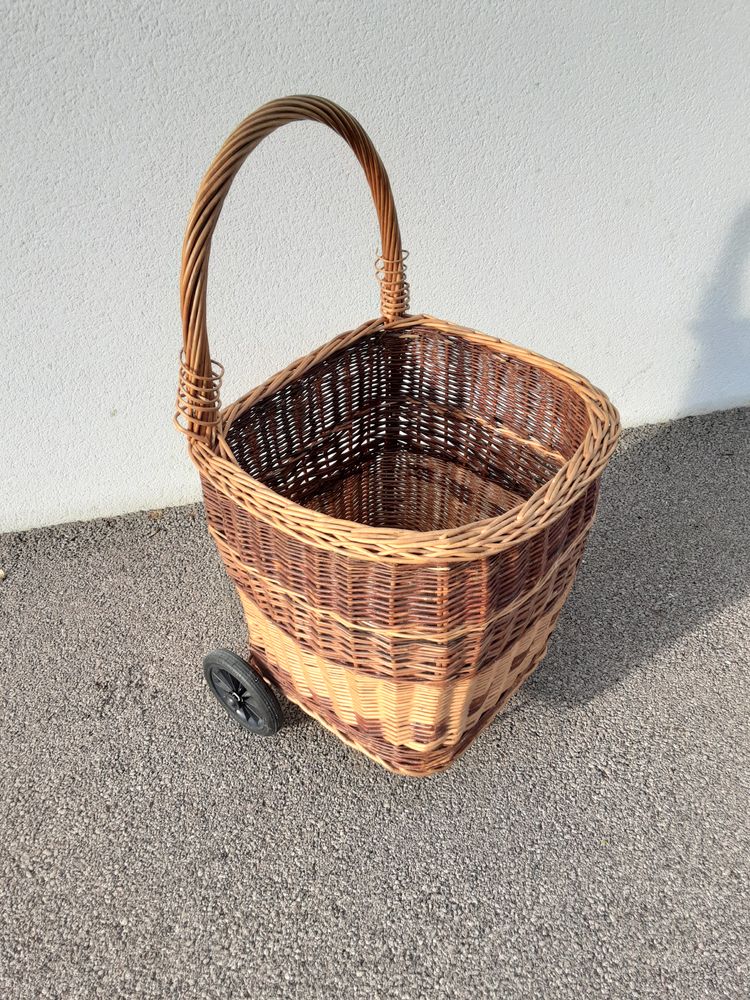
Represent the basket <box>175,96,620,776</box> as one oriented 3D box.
[{"bbox_3d":[0.047,-0.029,1.058,0.465,0.874,0.473,27,48,31],"label":"basket"}]

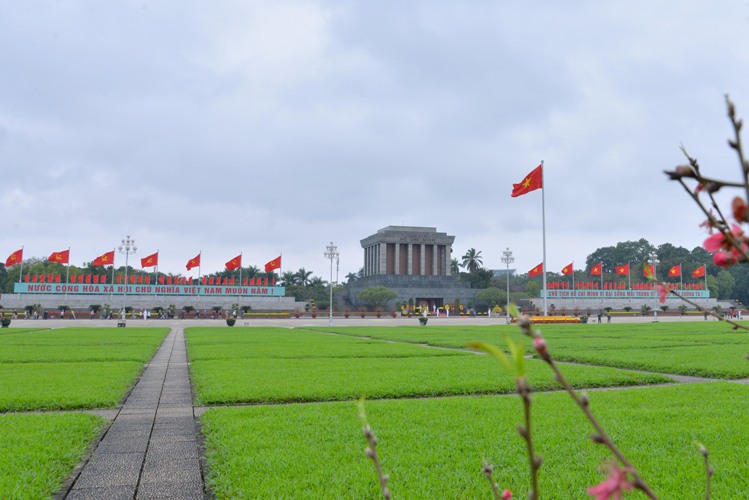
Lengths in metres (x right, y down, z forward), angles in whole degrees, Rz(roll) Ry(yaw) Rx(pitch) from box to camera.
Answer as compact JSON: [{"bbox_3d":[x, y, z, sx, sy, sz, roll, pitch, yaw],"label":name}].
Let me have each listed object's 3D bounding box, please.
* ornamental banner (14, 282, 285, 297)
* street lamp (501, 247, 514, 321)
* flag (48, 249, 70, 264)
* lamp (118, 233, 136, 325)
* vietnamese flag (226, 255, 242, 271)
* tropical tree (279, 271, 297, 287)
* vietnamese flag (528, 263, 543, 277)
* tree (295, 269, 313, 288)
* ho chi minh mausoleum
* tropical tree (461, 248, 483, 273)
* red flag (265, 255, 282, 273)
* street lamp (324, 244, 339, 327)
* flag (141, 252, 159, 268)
[{"bbox_3d":[-42.202,7.819,97.367,48.900,1.900,0.300,2,-7,-14],"label":"ornamental banner"},{"bbox_3d":[17.664,4.758,66.180,1.700,10.180,1.700,2,-7,-14],"label":"street lamp"},{"bbox_3d":[-58.045,1.298,92.000,3.101,2.626,0.800,2,-7,-13],"label":"flag"},{"bbox_3d":[-29.568,3.708,60.000,2.100,10.691,2.100,2,-7,-14],"label":"lamp"},{"bbox_3d":[-27.923,2.549,99.500,3.031,3.166,0.800,2,-7,-13],"label":"vietnamese flag"},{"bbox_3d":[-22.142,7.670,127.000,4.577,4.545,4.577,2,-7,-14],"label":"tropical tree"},{"bbox_3d":[37.179,4.613,115.000,3.207,3.346,0.800,2,-7,-13],"label":"vietnamese flag"},{"bbox_3d":[-20.205,12.164,141.163,5.300,13.740,5.300,2,-7,-15],"label":"tree"},{"bbox_3d":[8.390,5.502,126.833,36.000,21.600,28.500,2,-7,-17],"label":"ho chi minh mausoleum"},{"bbox_3d":[28.648,9.802,148.752,6.300,20.480,6.300,2,-7,-15],"label":"tropical tree"},{"bbox_3d":[-20.755,2.980,102.647,3.300,3.200,0.700,2,-7,-14],"label":"red flag"},{"bbox_3d":[-5.607,4.509,65.500,1.950,10.761,1.950,2,-7,-14],"label":"street lamp"},{"bbox_3d":[-43.635,2.000,97.000,3.300,2.950,0.700,2,-7,-14],"label":"flag"}]

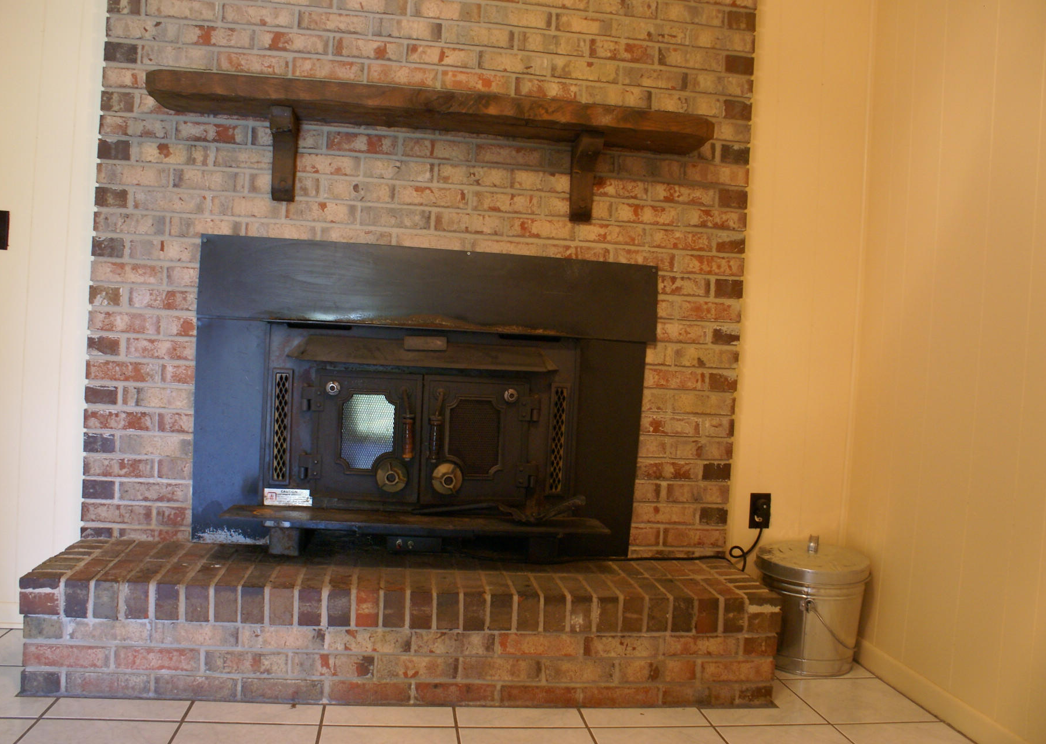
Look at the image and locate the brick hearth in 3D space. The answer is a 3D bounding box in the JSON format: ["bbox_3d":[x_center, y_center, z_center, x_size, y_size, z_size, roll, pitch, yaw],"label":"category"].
[{"bbox_3d":[-0.273,0.672,2.237,1.865,0.296,0.396,3,1,-7],"label":"brick hearth"}]

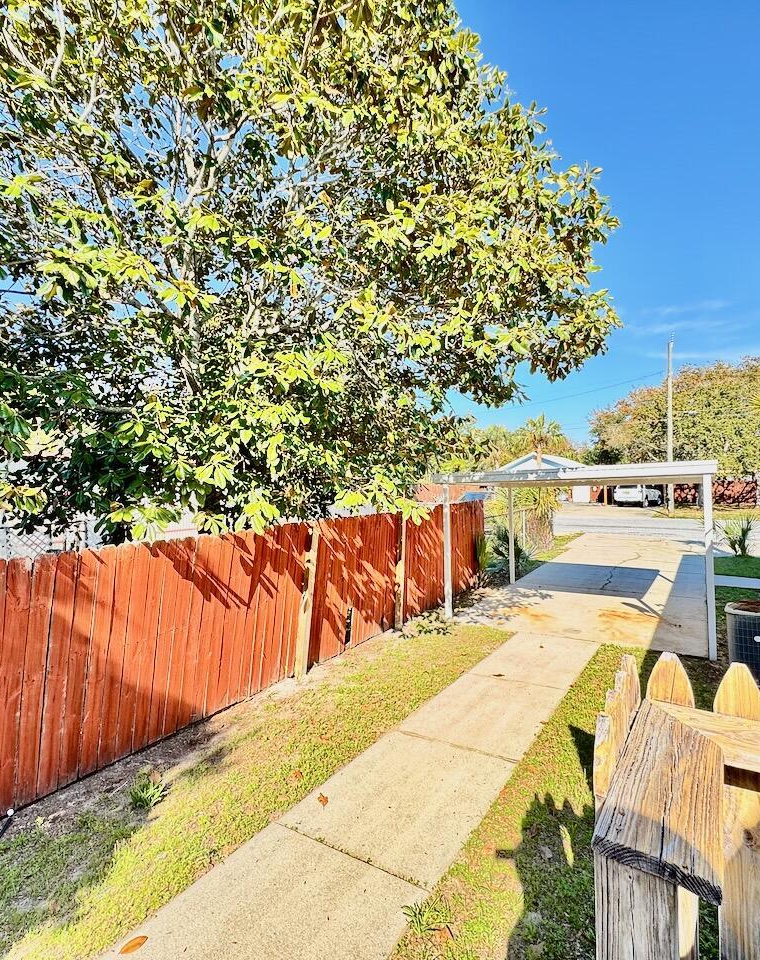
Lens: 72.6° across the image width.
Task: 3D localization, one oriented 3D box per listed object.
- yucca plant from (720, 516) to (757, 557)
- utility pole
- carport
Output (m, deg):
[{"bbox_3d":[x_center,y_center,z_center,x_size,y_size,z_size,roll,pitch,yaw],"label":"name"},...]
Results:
[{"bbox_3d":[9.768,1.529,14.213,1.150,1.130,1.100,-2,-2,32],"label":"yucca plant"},{"bbox_3d":[15.748,-3.015,28.056,0.280,9.620,0.280,0,-1,32],"label":"utility pole"},{"bbox_3d":[3.663,1.124,9.307,4.066,2.531,3.987,-2,-2,32],"label":"carport"}]

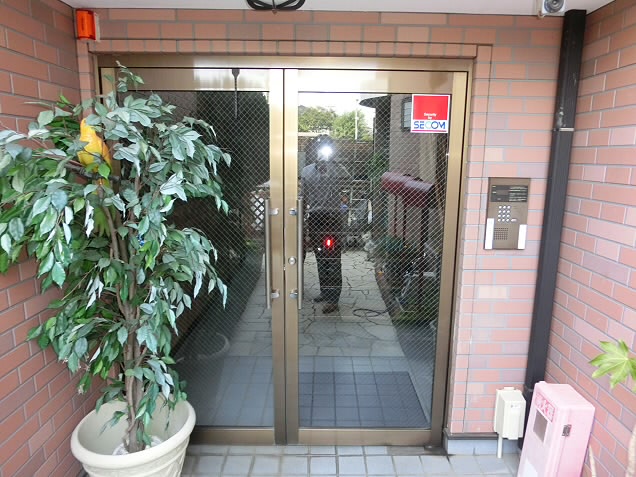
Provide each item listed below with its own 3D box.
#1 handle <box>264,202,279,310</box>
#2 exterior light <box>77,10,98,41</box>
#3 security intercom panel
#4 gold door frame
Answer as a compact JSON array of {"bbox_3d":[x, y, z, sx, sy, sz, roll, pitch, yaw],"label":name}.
[{"bbox_3d":[-0.225,0.080,2.203,0.060,0.551,0.070,1,11,0],"label":"handle"},{"bbox_3d":[-1.010,-0.935,1.940,0.068,0.119,0.070,1,11,0],"label":"exterior light"},{"bbox_3d":[0.912,-0.117,2.131,0.188,0.348,0.025,1,11,0],"label":"security intercom panel"},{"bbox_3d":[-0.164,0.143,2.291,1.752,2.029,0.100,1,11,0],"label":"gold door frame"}]

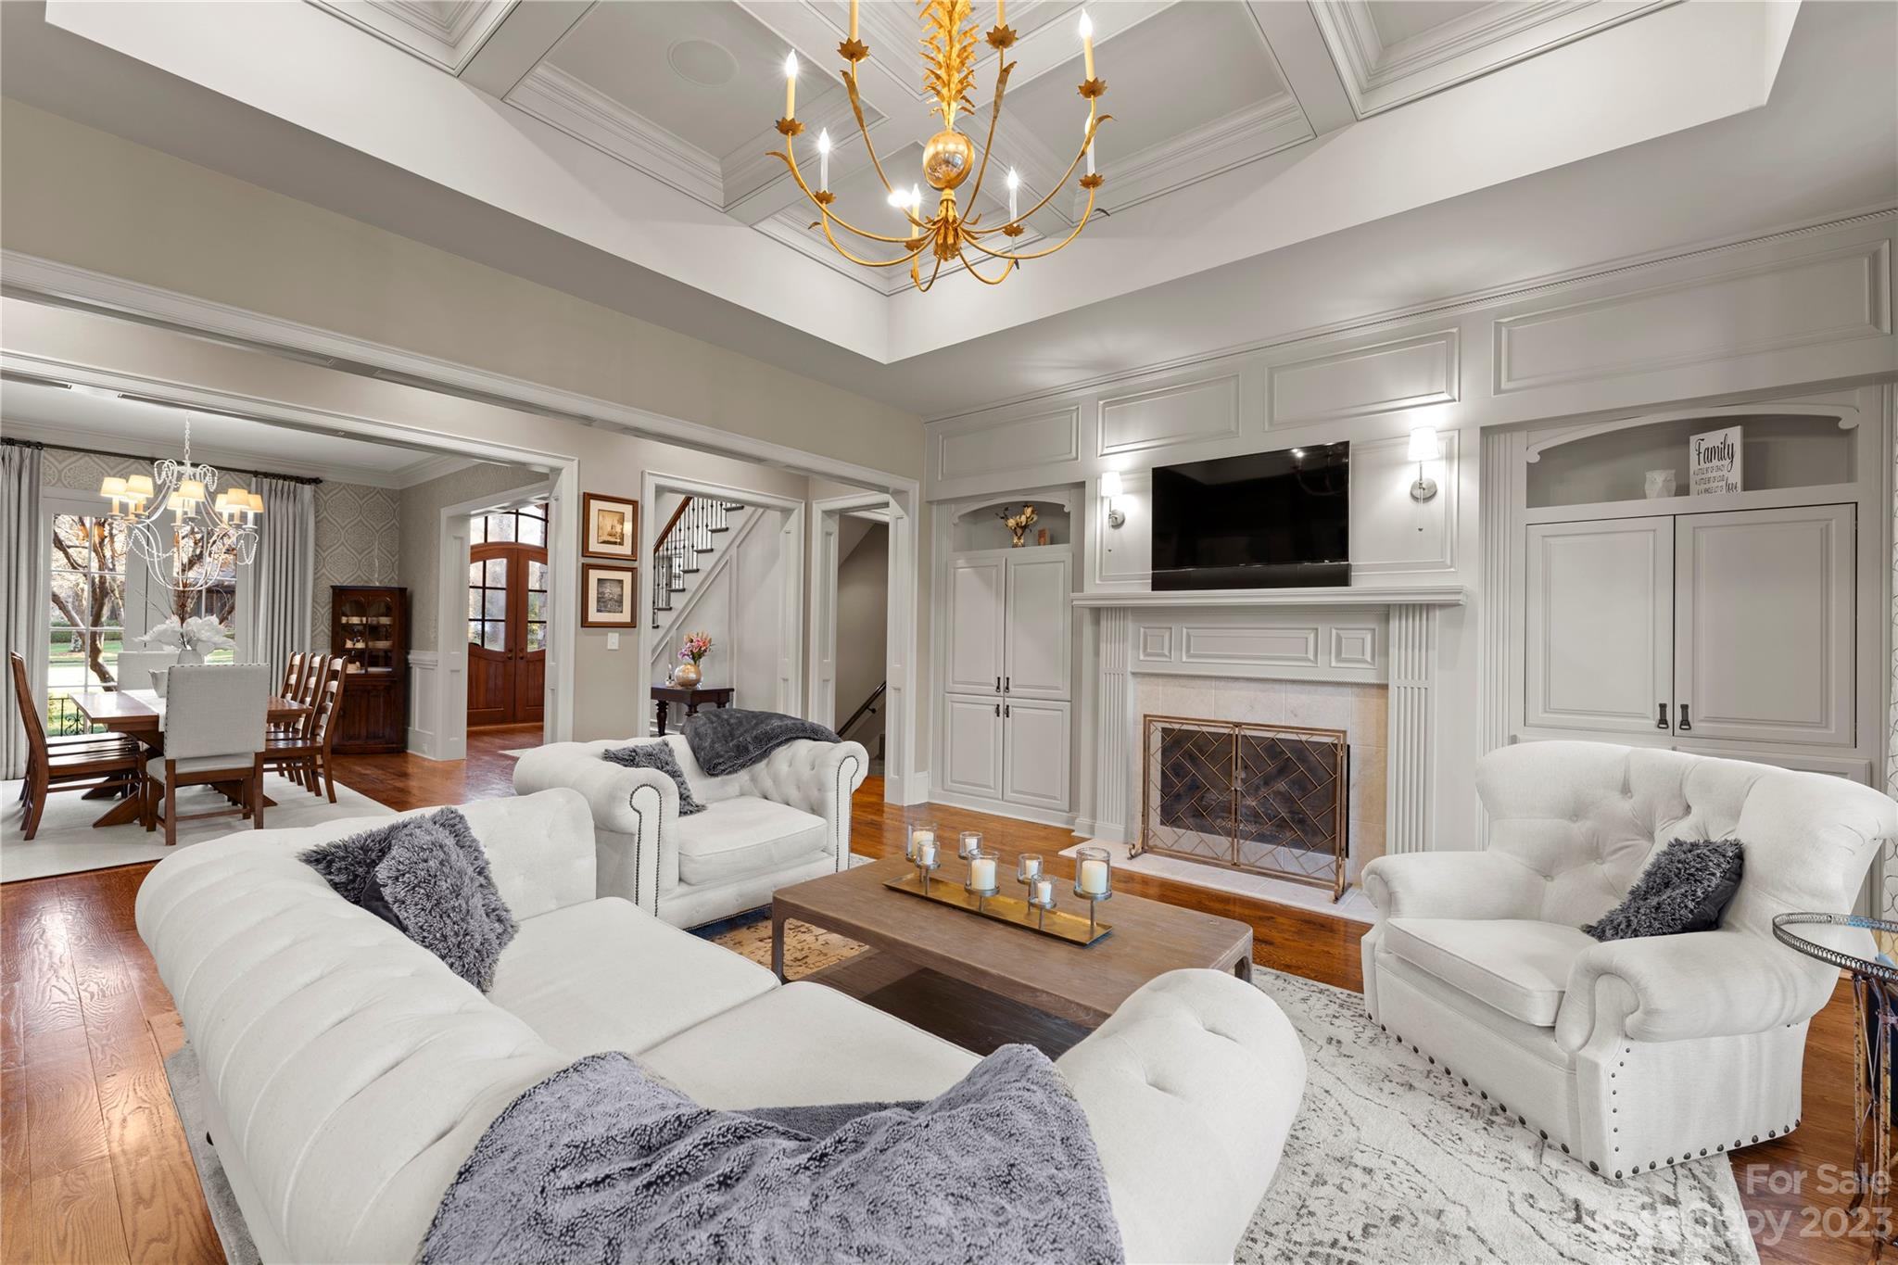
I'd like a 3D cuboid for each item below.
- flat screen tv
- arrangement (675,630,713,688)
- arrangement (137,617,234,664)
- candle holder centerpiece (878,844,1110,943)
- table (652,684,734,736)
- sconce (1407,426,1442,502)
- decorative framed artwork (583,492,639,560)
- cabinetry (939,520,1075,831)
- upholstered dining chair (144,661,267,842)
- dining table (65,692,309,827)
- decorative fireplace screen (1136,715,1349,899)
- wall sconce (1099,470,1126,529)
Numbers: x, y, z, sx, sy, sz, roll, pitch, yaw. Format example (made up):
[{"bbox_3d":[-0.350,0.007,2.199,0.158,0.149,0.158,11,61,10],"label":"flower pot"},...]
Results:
[{"bbox_3d":[1.657,-0.620,4.144,1.070,0.745,0.080,1,0,38],"label":"flat screen tv"},{"bbox_3d":[-2.413,0.259,7.003,0.280,0.550,0.280,1,0,38],"label":"arrangement"},{"bbox_3d":[-5.362,0.179,5.208,0.420,0.610,0.460,1,0,38],"label":"arrangement"},{"bbox_3d":[0.146,0.781,2.446,0.825,0.250,0.175,1,0,38],"label":"candle holder centerpiece"},{"bbox_3d":[-2.633,0.909,7.194,1.150,0.765,0.420,1,0,38],"label":"table"},{"bbox_3d":[2.310,-0.824,3.596,0.145,0.360,0.175,1,0,38],"label":"sconce"},{"bbox_3d":[-2.434,-0.755,5.347,0.030,0.450,0.405,1,0,38],"label":"decorative framed artwork"},{"bbox_3d":[0.494,0.323,5.534,1.210,2.000,0.400,1,0,38],"label":"cabinetry"},{"bbox_3d":[-4.695,0.730,4.696,0.600,1.060,0.470,1,0,38],"label":"upholstered dining chair"},{"bbox_3d":[-5.485,0.870,5.292,2.450,0.767,0.970,1,0,38],"label":"dining table"},{"bbox_3d":[1.598,0.917,4.114,1.100,0.830,0.300,1,0,38],"label":"decorative fireplace screen"},{"bbox_3d":[1.025,-0.835,4.615,0.145,0.360,0.175,1,0,38],"label":"wall sconce"}]

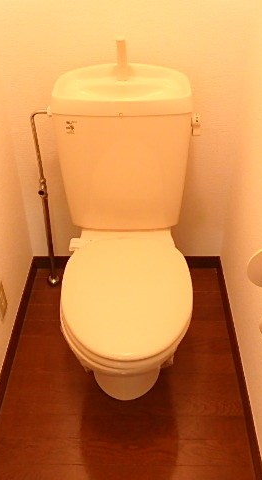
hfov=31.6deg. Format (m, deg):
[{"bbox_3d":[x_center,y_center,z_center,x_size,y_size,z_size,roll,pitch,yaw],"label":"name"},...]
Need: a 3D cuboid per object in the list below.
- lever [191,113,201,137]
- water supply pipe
[{"bbox_3d":[0.188,-0.335,1.335,0.028,0.060,0.045,0,38,2],"label":"lever"},{"bbox_3d":[-0.292,-0.106,1.659,0.100,0.715,0.050,0,38,2],"label":"water supply pipe"}]

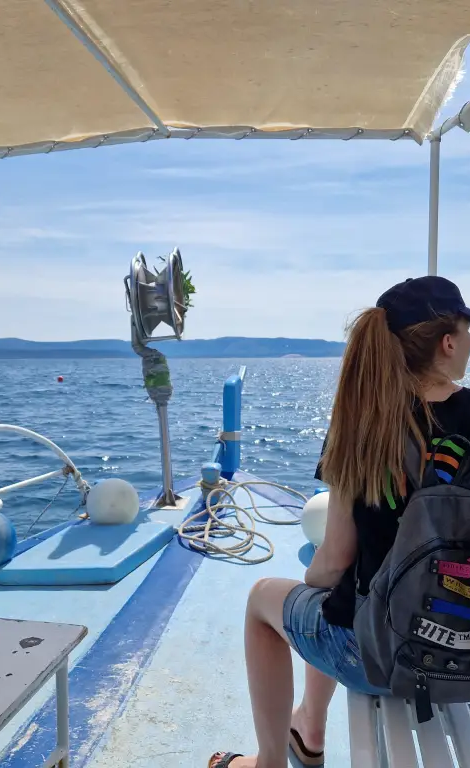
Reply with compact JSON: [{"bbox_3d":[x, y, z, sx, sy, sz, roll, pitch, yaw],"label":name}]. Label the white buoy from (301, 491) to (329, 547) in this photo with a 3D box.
[{"bbox_3d":[0.491,0.706,3.500,0.303,0.303,0.315,0,2,0],"label":"white buoy"}]

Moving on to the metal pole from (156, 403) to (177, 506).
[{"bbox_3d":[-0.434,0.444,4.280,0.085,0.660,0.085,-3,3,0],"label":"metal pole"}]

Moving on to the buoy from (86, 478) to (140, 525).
[{"bbox_3d":[-0.698,0.688,3.900,0.300,0.295,0.310,0,2,0],"label":"buoy"}]

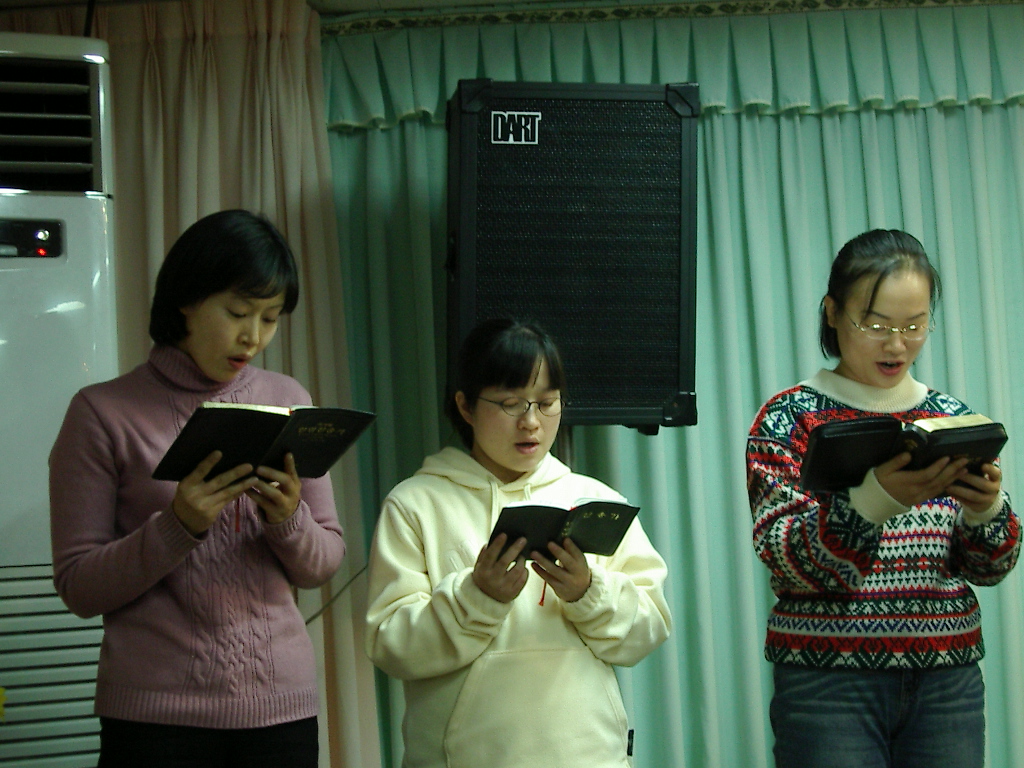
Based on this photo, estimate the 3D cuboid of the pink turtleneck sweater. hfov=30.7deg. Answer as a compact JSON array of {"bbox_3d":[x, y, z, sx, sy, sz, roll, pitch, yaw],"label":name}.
[{"bbox_3d":[-0.461,0.221,2.760,0.450,0.575,0.330,0,-7,-28],"label":"pink turtleneck sweater"}]

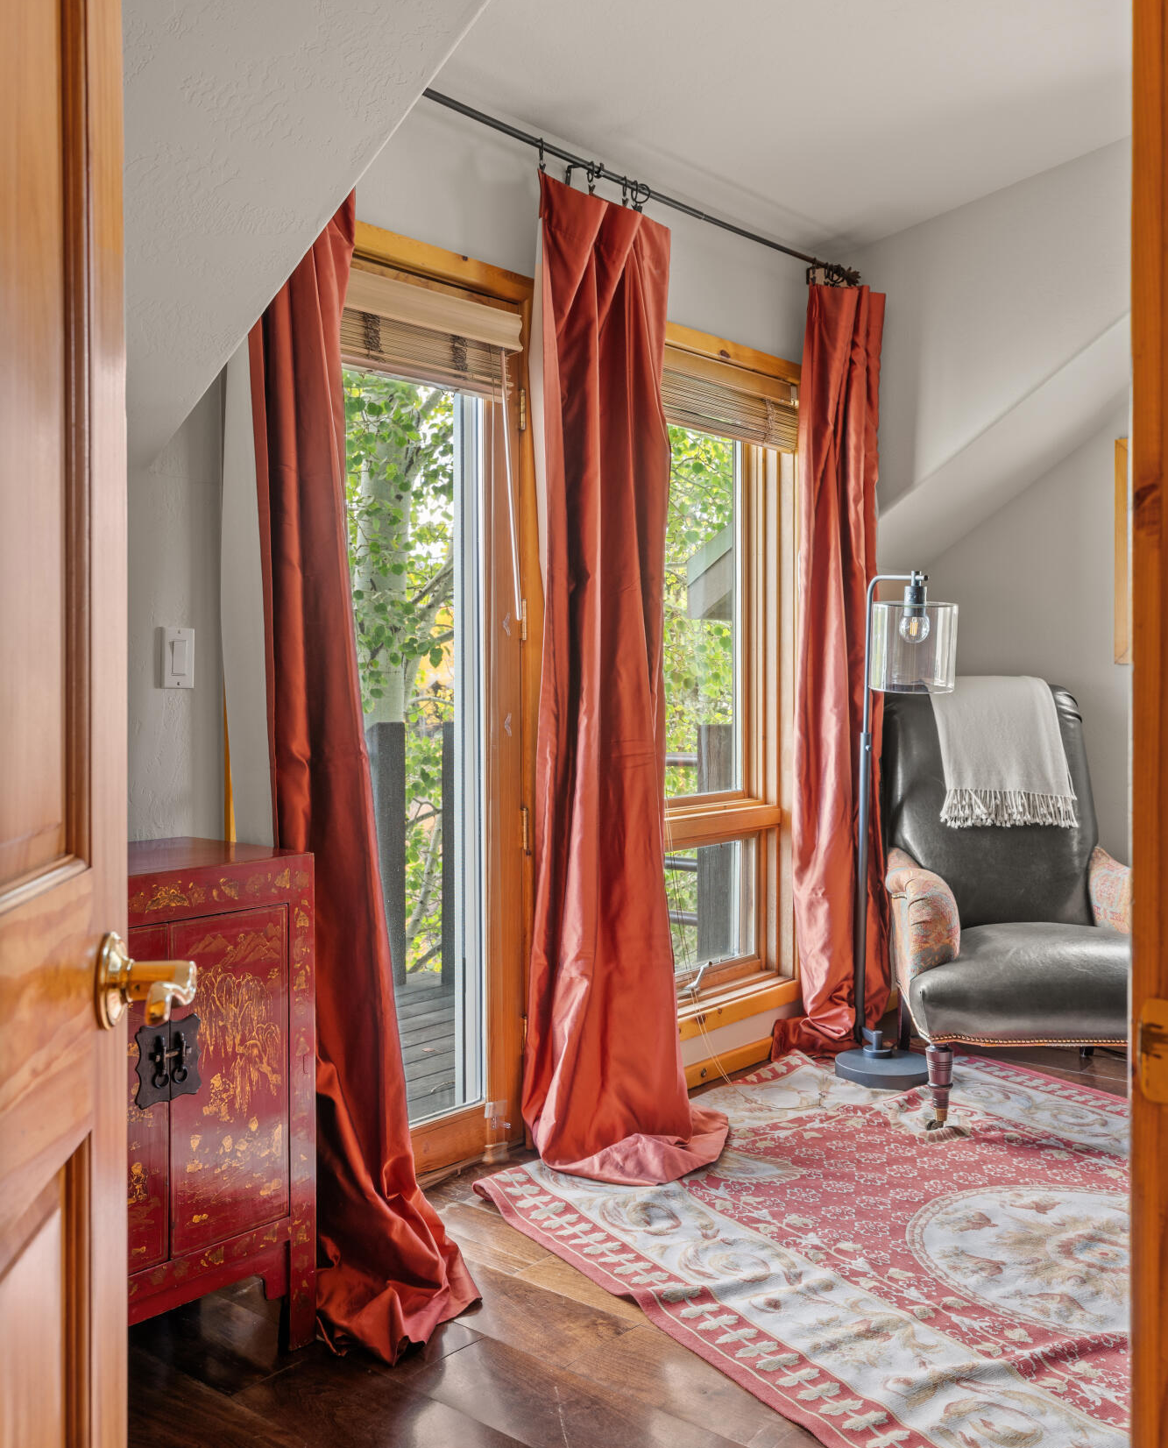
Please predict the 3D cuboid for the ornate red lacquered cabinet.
[{"bbox_3d":[-0.797,0.660,2.292,0.352,0.862,0.588,2,2,40],"label":"ornate red lacquered cabinet"}]

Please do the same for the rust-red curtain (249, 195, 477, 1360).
[{"bbox_3d":[-0.455,-0.099,2.569,0.480,2.360,0.410,2,2,40],"label":"rust-red curtain"}]

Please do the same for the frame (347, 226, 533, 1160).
[{"bbox_3d":[-0.421,-0.018,3.069,0.100,2.160,0.960,2,2,40],"label":"frame"}]

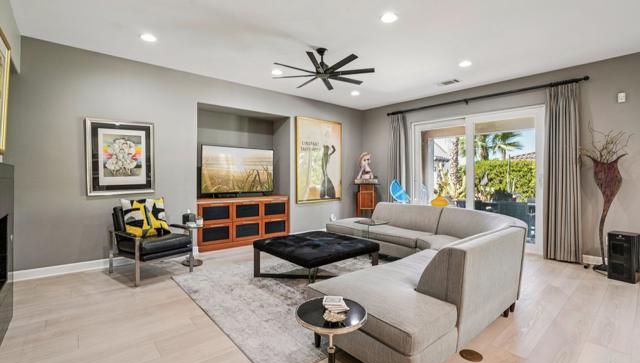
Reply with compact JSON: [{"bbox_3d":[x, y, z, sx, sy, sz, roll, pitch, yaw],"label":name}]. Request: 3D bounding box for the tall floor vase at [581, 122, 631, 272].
[{"bbox_3d":[3.895,0.218,3.906,0.415,2.050,0.495,-1,2,-40],"label":"tall floor vase"}]

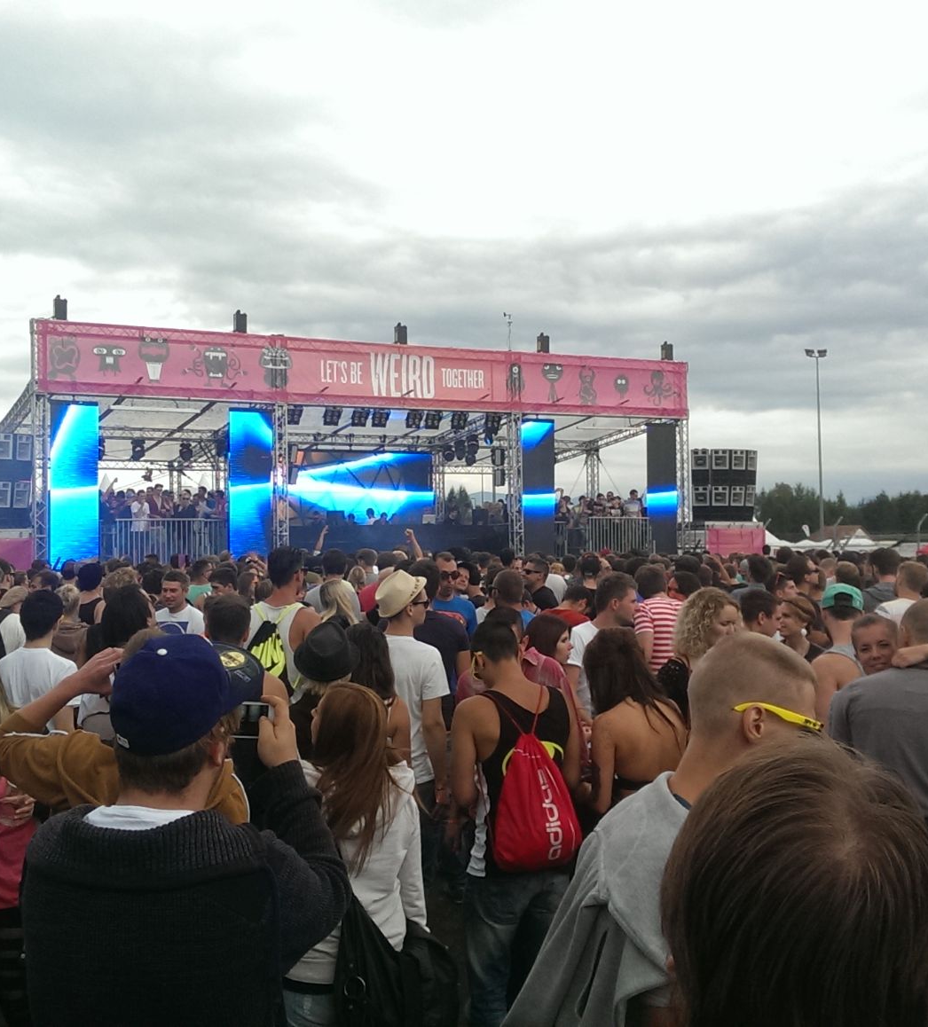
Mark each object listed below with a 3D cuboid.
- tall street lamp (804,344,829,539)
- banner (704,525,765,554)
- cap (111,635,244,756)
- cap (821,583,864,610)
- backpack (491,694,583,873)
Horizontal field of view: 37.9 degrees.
[{"bbox_3d":[22.595,-3.242,85.594,1.350,14.515,0.700,-1,-2,-6],"label":"tall street lamp"},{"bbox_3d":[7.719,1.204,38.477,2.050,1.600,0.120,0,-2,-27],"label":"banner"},{"bbox_3d":[-0.452,0.288,2.198,0.175,0.150,0.265,-2,15,35],"label":"cap"},{"bbox_3d":[1.651,0.366,5.884,0.175,0.140,0.265,-1,-2,16],"label":"cap"},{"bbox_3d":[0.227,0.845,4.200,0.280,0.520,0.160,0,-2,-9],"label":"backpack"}]

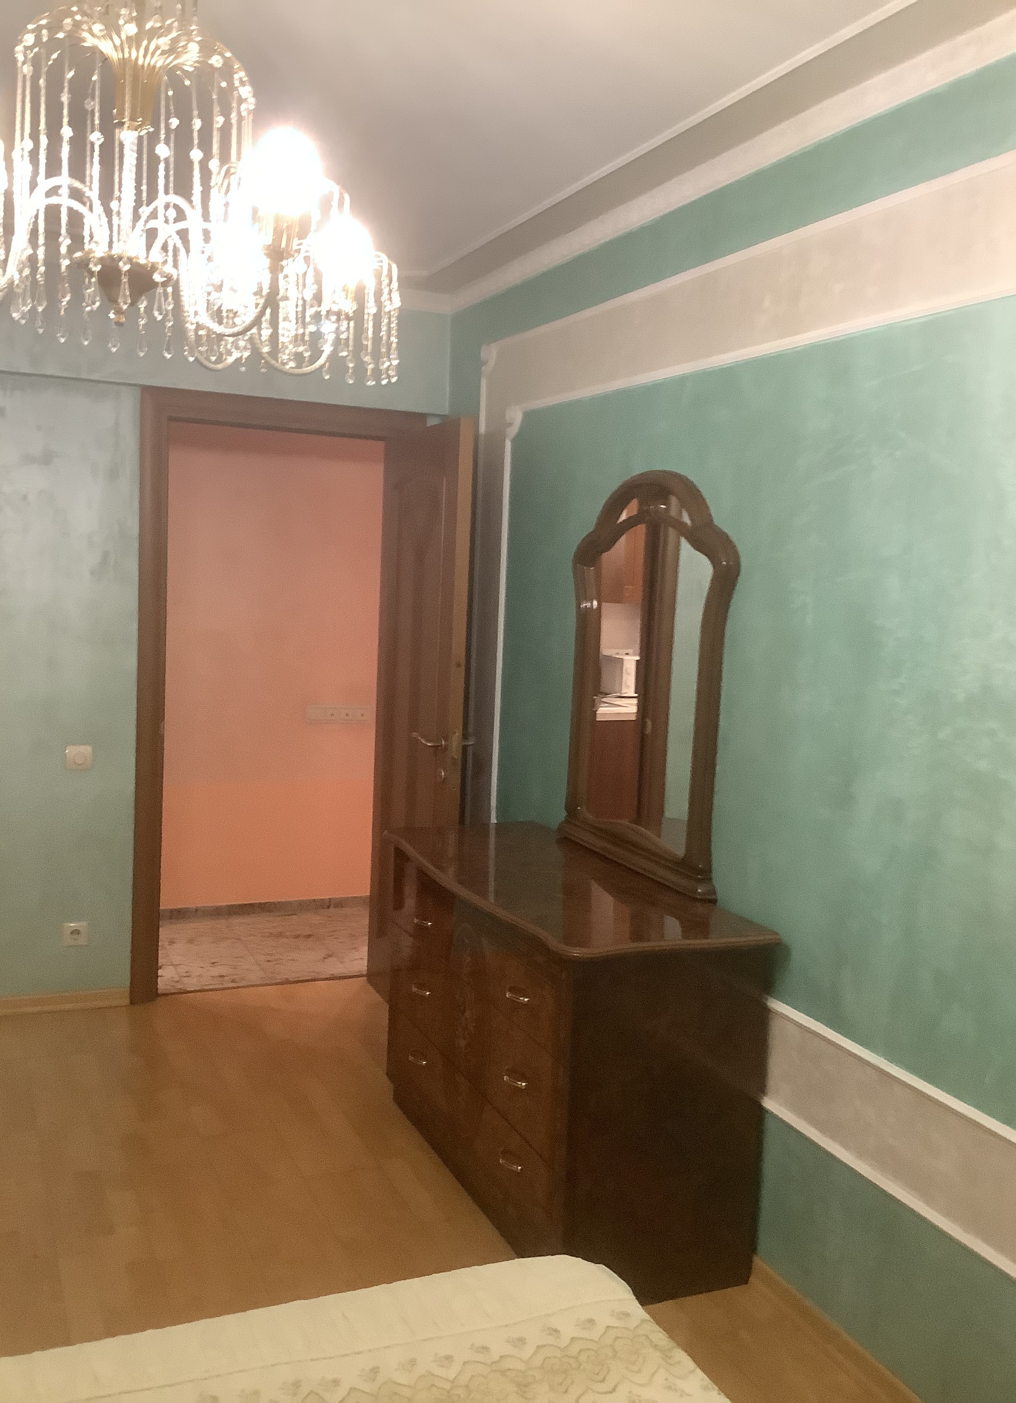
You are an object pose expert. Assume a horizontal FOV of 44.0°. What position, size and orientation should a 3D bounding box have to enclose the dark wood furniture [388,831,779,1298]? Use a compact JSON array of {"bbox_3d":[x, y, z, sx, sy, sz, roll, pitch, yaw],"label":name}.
[{"bbox_3d":[0.087,0.834,3.262,0.522,0.778,1.305,0,6,-24],"label":"dark wood furniture"}]

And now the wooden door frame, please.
[{"bbox_3d":[-0.826,-0.002,4.516,1.012,2.103,0.160,0,6,-24],"label":"wooden door frame"}]

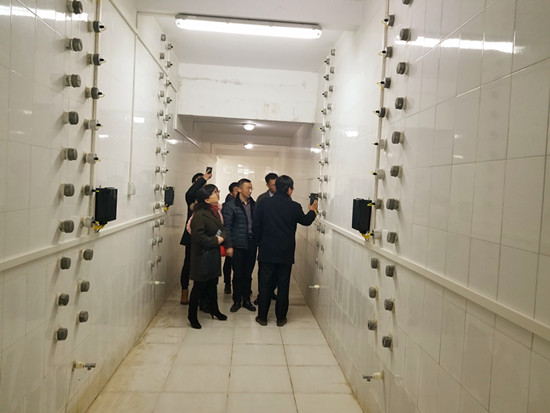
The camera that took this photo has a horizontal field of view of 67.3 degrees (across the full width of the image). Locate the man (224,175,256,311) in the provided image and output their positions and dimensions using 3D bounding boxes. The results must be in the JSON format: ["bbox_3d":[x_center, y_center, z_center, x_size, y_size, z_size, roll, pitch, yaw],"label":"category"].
[{"bbox_3d":[-0.440,0.493,5.425,0.320,1.700,0.480,5,3,36],"label":"man"}]

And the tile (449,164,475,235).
[{"bbox_3d":[0.807,-0.028,1.780,0.010,0.305,0.200,3,2,-4],"label":"tile"}]

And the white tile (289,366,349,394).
[{"bbox_3d":[0.378,1.472,3.496,0.495,0.010,0.505,3,2,-4],"label":"white tile"}]

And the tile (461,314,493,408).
[{"bbox_3d":[0.787,0.590,1.602,0.010,0.303,0.198,2,3,-4],"label":"tile"}]

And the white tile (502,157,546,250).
[{"bbox_3d":[0.828,-0.009,1.381,0.010,0.303,0.198,2,3,-4],"label":"white tile"}]

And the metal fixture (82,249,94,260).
[{"bbox_3d":[-1.190,0.308,2.640,0.065,0.070,0.068,2,3,-4],"label":"metal fixture"}]

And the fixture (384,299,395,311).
[{"bbox_3d":[0.689,0.593,2.492,0.058,0.068,0.067,2,3,-4],"label":"fixture"}]

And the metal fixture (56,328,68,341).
[{"bbox_3d":[-1.188,0.716,2.311,0.050,0.070,0.070,3,3,-4],"label":"metal fixture"}]

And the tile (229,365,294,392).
[{"bbox_3d":[-0.124,1.444,3.456,0.502,0.010,0.496,3,3,-4],"label":"tile"}]

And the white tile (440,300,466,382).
[{"bbox_3d":[0.778,0.583,1.806,0.010,0.305,0.200,3,2,-4],"label":"white tile"}]

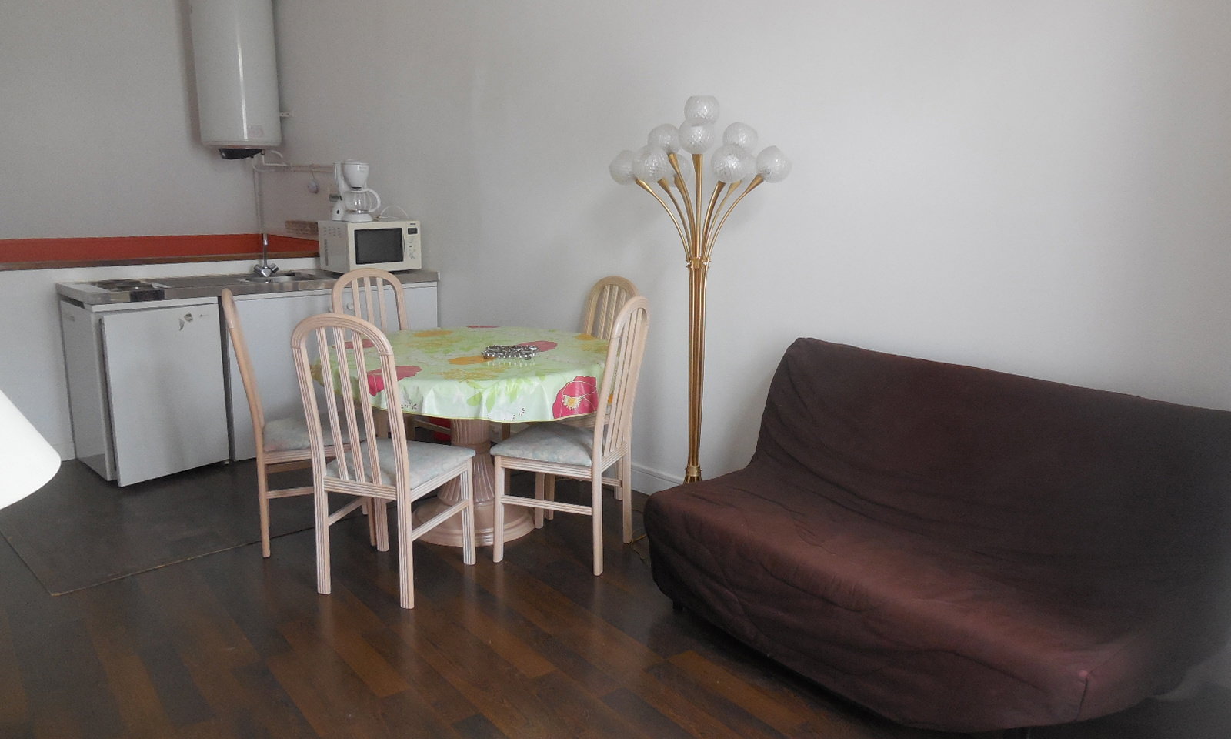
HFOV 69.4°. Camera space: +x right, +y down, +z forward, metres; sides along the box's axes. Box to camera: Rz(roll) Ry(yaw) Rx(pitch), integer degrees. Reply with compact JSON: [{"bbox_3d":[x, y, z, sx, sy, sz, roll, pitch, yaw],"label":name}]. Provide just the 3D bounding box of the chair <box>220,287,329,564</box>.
[{"bbox_3d":[-1.238,0.178,3.522,0.530,1.000,0.430,-4,12,-19],"label":"chair"}]

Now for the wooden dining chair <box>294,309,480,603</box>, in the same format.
[{"bbox_3d":[-0.798,0.263,3.107,0.430,1.000,0.530,4,12,17],"label":"wooden dining chair"}]

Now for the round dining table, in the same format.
[{"bbox_3d":[-0.591,0.283,3.666,1.180,0.742,1.180,0,11,0],"label":"round dining table"}]

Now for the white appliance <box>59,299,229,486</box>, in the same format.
[{"bbox_3d":[-2.342,0.073,4.436,0.580,0.840,0.540,11,16,43],"label":"white appliance"}]

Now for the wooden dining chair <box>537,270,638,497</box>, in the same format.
[{"bbox_3d":[-0.205,0.090,3.979,0.530,1.000,0.430,-8,14,-36],"label":"wooden dining chair"}]

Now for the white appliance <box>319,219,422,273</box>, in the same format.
[{"bbox_3d":[-1.450,-0.739,5.288,0.475,0.285,0.385,-10,15,-42],"label":"white appliance"}]

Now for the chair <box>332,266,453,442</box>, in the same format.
[{"bbox_3d":[-1.043,0.042,4.206,0.430,1.000,0.530,-9,14,-38],"label":"chair"}]

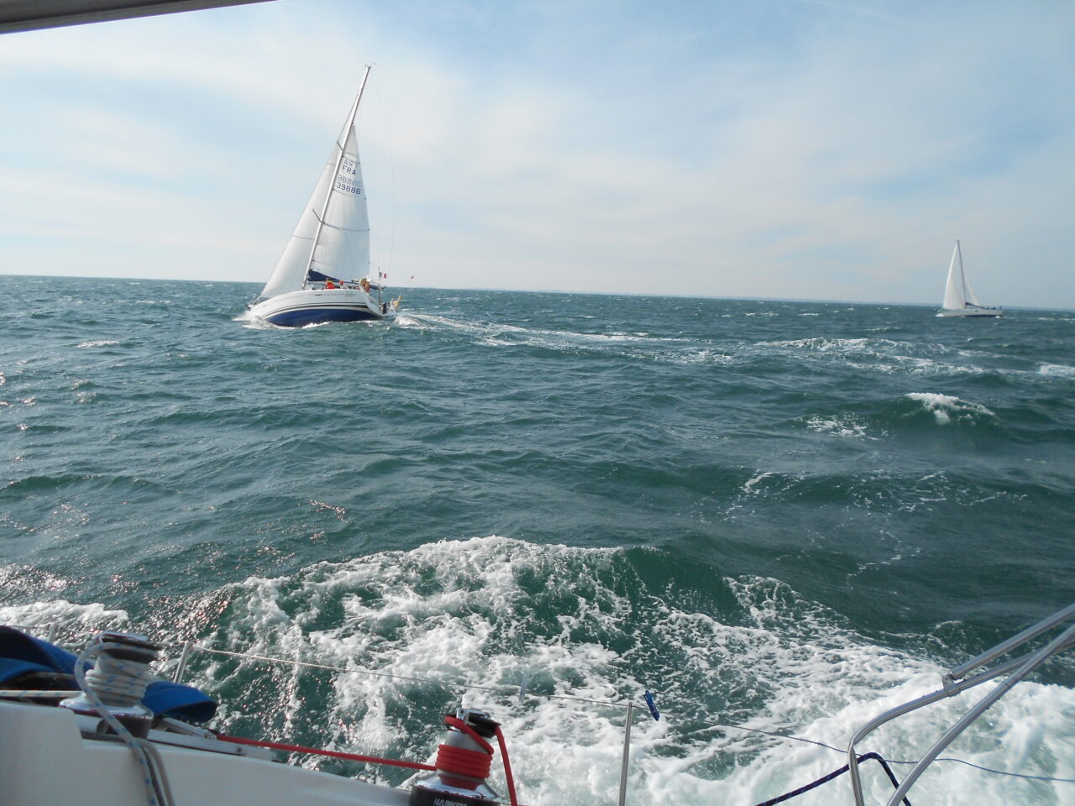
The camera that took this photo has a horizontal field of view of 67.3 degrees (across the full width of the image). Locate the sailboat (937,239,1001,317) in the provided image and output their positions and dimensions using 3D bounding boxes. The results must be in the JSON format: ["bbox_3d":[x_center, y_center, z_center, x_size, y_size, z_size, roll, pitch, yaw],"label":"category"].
[{"bbox_3d":[95.877,-27.712,179.724,13.600,18.100,4.100,2,-14,3],"label":"sailboat"}]

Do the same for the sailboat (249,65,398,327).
[{"bbox_3d":[-12.153,-13.428,50.111,10.400,17.100,3.500,6,-14,28],"label":"sailboat"}]

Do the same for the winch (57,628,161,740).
[{"bbox_3d":[-0.801,0.534,1.530,0.160,0.180,0.160,6,-16,6],"label":"winch"}]

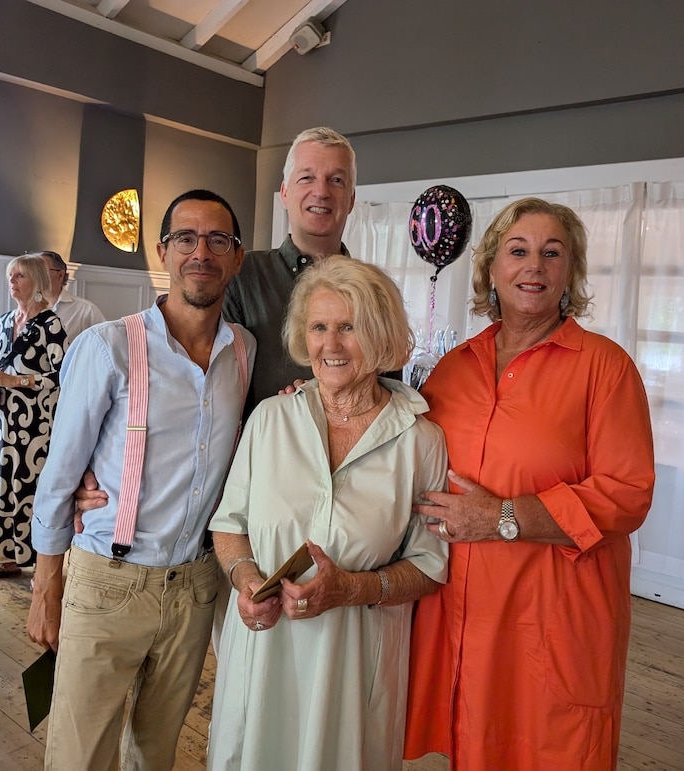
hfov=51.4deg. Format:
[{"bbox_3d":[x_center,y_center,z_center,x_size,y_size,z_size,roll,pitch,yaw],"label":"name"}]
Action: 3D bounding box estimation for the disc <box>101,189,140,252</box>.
[{"bbox_3d":[-1.483,-1.105,4.760,0.110,0.420,0.260,9,8,43],"label":"disc"}]

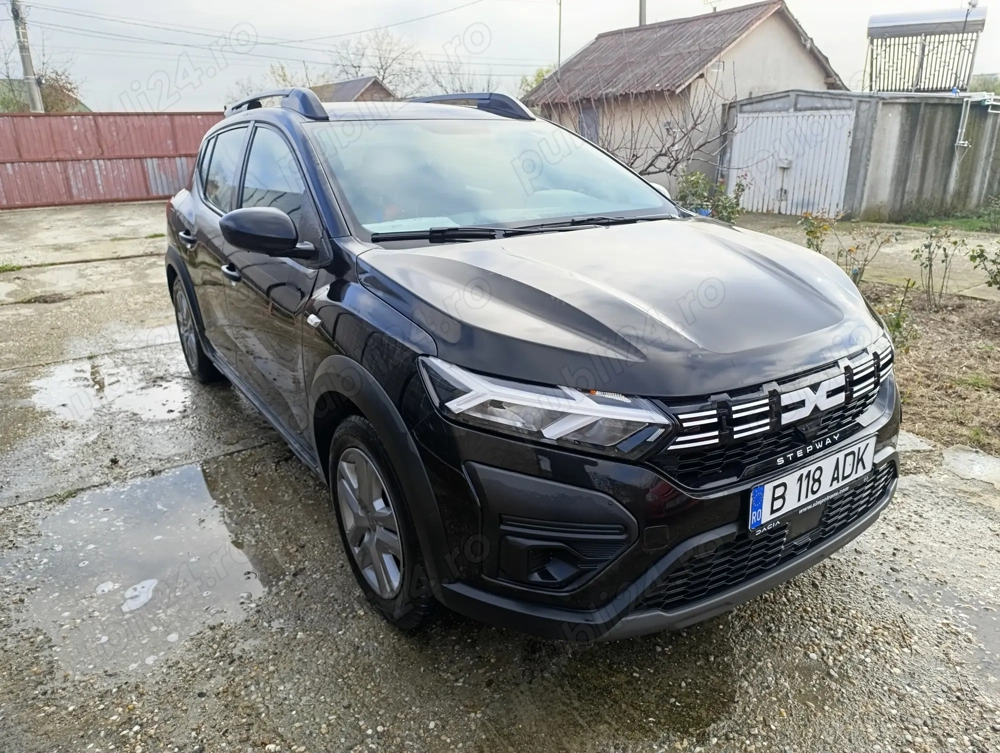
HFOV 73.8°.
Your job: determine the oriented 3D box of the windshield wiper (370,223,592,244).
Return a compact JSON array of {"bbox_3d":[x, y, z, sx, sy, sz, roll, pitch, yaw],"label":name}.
[{"bbox_3d":[-0.032,-0.458,2.109,0.760,0.060,0.140,-13,22,-32],"label":"windshield wiper"}]

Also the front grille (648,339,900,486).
[{"bbox_3d":[0.747,0.088,1.646,1.020,0.245,0.150,-13,22,-32],"label":"front grille"}]

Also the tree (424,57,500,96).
[{"bbox_3d":[-2.017,-15.251,39.129,4.440,6.480,4.350,-1,19,-3],"label":"tree"}]

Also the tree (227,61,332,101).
[{"bbox_3d":[-8.938,-10.509,27.779,4.300,4.882,4.300,-6,19,-16],"label":"tree"}]

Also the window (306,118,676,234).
[{"bbox_3d":[-0.025,-0.790,2.529,1.440,0.110,0.980,-13,47,-32],"label":"window"}]

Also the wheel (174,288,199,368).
[{"bbox_3d":[-1.770,-0.287,3.949,0.190,0.440,0.440,-13,22,-32],"label":"wheel"}]

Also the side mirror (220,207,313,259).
[{"bbox_3d":[-0.670,-0.424,1.927,0.250,0.165,0.190,-13,22,-32],"label":"side mirror"}]

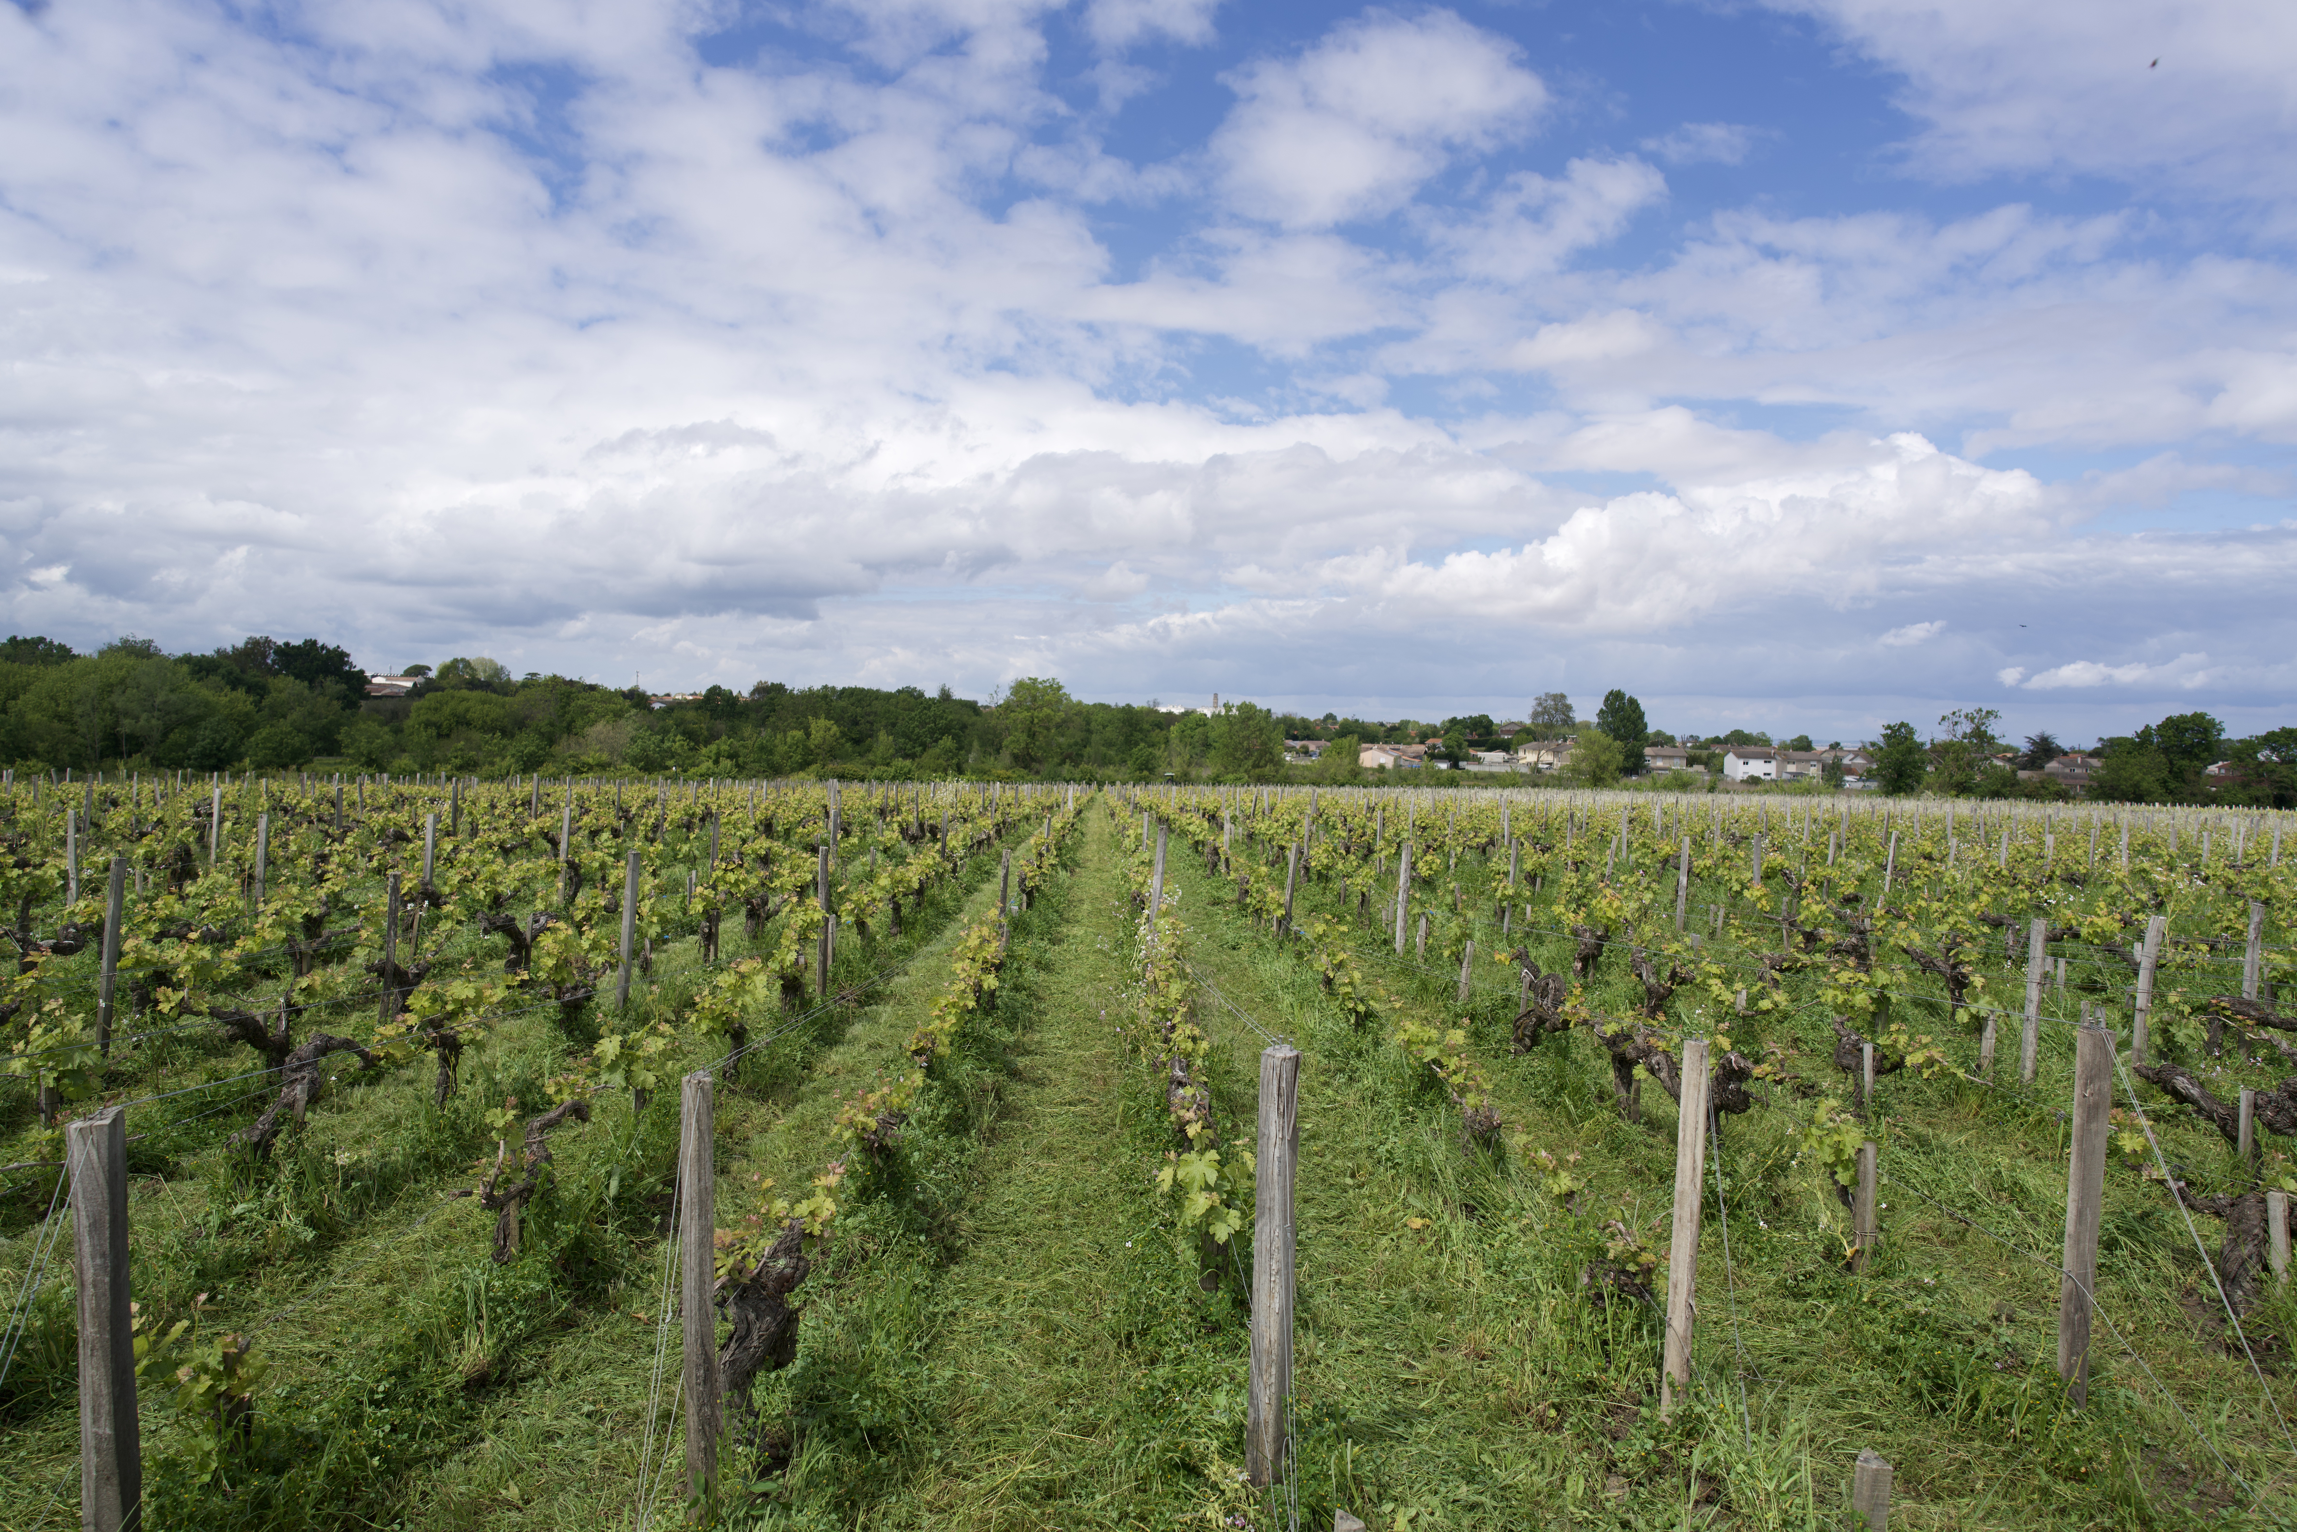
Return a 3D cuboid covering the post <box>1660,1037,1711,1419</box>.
[{"bbox_3d":[1.448,1.248,4.114,0.068,1.027,0.068,3,1,-2],"label":"post"}]

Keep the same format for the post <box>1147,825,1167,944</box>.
[{"bbox_3d":[0.076,1.077,13.608,0.068,1.074,0.068,6,0,-2],"label":"post"}]

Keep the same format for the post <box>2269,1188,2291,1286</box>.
[{"bbox_3d":[3.926,1.650,5.310,0.064,0.340,0.064,-4,1,-2],"label":"post"}]

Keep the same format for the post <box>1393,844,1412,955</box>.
[{"bbox_3d":[2.259,1.182,13.576,0.075,0.997,0.075,4,0,-2],"label":"post"}]

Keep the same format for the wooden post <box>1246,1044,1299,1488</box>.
[{"bbox_3d":[0.300,1.204,3.650,0.093,1.062,0.093,2,1,-2],"label":"wooden post"}]

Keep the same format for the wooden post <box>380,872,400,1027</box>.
[{"bbox_3d":[-4.577,1.115,9.234,0.058,0.933,0.058,4,0,-2],"label":"wooden post"}]

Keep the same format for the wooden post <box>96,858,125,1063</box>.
[{"bbox_3d":[-5.521,1.029,8.149,0.069,1.059,0.069,4,0,-2],"label":"wooden post"}]

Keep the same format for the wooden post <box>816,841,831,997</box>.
[{"bbox_3d":[-2.355,1.139,11.101,0.065,1.110,0.065,1,1,-2],"label":"wooden post"}]

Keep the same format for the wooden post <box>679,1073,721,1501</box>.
[{"bbox_3d":[-0.965,1.137,3.301,0.068,0.943,0.068,0,2,-2],"label":"wooden post"}]

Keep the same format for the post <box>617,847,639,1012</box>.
[{"bbox_3d":[-3.518,1.118,10.358,0.073,1.101,0.073,5,1,-2],"label":"post"}]

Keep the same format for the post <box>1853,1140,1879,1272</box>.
[{"bbox_3d":[2.519,1.552,5.383,0.062,0.471,0.062,3,1,-2],"label":"post"}]

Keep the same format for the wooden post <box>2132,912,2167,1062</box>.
[{"bbox_3d":[5.819,1.306,8.910,0.080,0.906,0.080,8,0,-2],"label":"wooden post"}]

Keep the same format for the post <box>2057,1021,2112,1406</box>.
[{"bbox_3d":[2.595,1.256,4.243,0.095,1.062,0.095,2,1,-2],"label":"post"}]

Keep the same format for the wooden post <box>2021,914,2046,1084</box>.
[{"bbox_3d":[4.795,1.279,8.294,0.072,0.907,0.072,4,0,-2],"label":"wooden post"}]

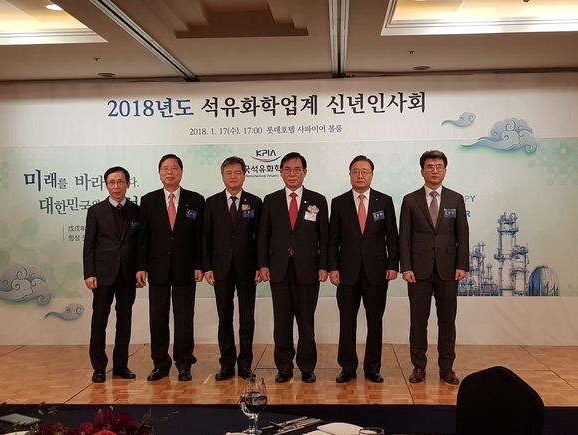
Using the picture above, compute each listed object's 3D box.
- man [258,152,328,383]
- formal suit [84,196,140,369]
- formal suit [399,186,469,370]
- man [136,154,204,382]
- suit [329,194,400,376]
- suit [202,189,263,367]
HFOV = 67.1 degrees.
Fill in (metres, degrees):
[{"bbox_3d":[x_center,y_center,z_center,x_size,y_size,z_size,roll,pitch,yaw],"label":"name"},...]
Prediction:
[{"bbox_3d":[0.036,0.368,3.385,0.523,1.736,0.330,-1,3,0],"label":"man"},{"bbox_3d":[-1.382,0.523,3.474,0.488,1.378,0.290,-2,3,-27],"label":"formal suit"},{"bbox_3d":[1.120,0.462,3.361,0.531,1.406,0.290,0,3,14],"label":"formal suit"},{"bbox_3d":[-0.935,0.376,3.427,0.526,1.737,0.330,-1,3,-12],"label":"man"},{"bbox_3d":[0.584,0.486,3.393,0.521,1.427,0.290,0,3,7],"label":"suit"},{"bbox_3d":[-0.442,0.487,3.473,0.466,1.433,0.290,-1,3,-6],"label":"suit"}]

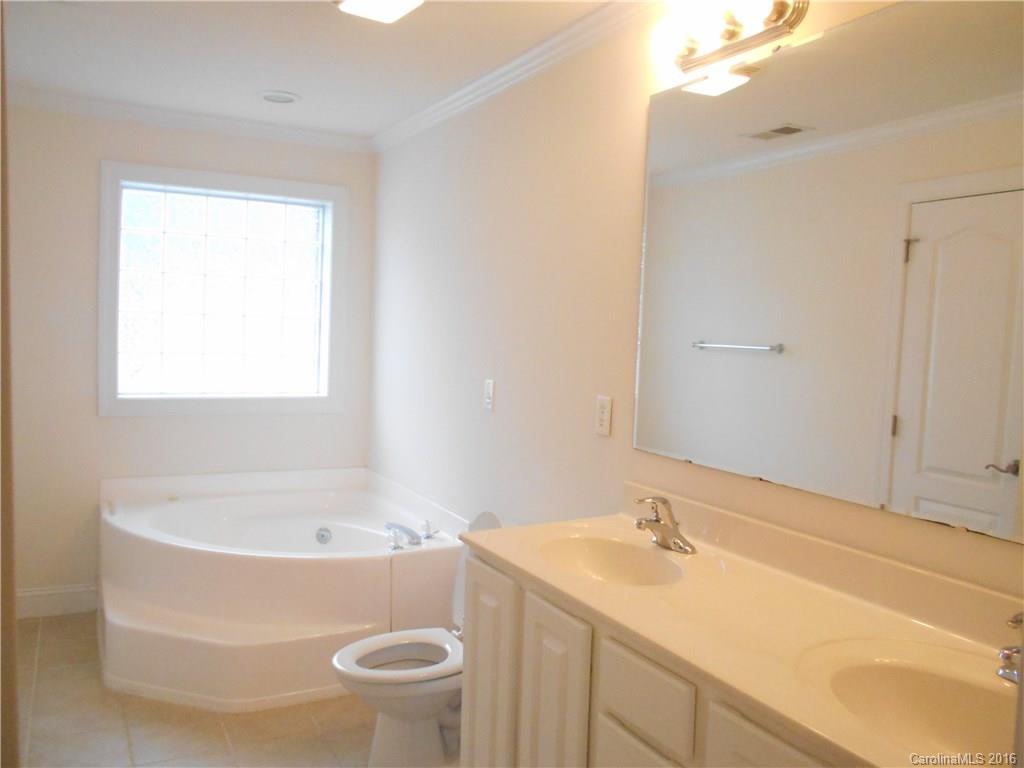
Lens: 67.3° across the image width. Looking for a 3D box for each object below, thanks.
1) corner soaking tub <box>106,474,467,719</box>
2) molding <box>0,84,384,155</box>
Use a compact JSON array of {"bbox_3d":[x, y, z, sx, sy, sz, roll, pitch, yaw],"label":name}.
[{"bbox_3d":[-1.115,0.844,3.523,1.357,0.643,1.302,0,5,-28],"label":"corner soaking tub"},{"bbox_3d":[-1.524,-1.292,3.810,1.793,0.075,0.067,-1,5,-28],"label":"molding"}]

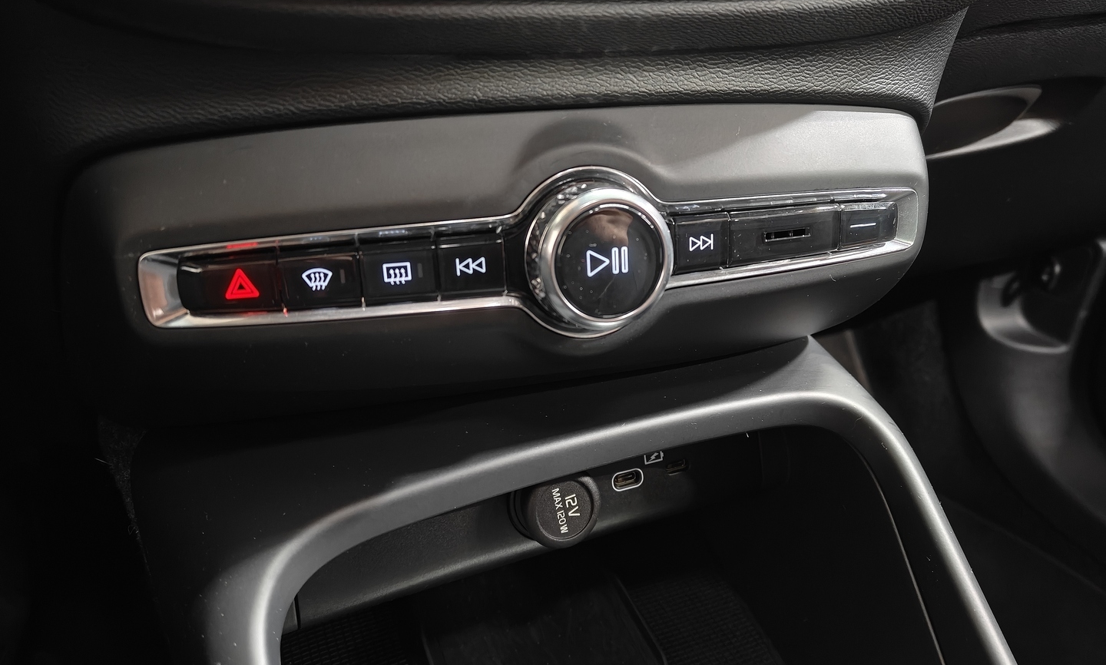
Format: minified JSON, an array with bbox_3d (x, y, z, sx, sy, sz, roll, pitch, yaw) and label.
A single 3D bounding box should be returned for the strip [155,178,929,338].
[{"bbox_3d":[0.010,-0.024,0.228,0.240,0.048,0.022,-7,16,-15],"label":"strip"}]

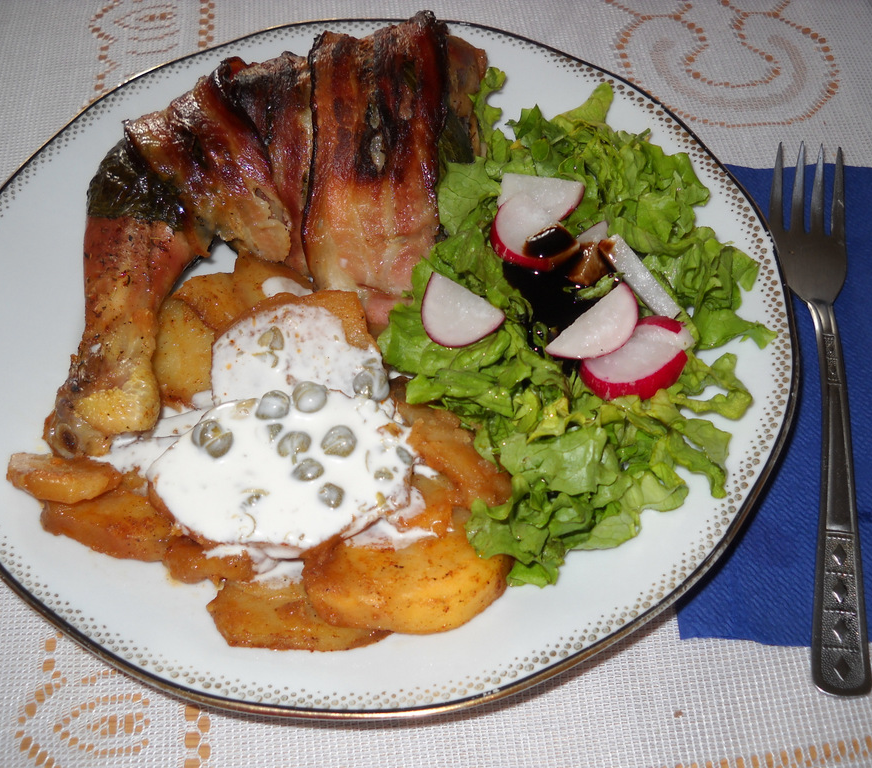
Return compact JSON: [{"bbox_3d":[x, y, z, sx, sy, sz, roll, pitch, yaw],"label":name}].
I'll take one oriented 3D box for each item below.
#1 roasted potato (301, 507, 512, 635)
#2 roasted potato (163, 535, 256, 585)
[{"bbox_3d":[-0.008,0.046,0.293,0.052,0.020,0.037,0,57,0],"label":"roasted potato"},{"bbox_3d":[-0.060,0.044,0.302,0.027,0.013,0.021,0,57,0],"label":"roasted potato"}]

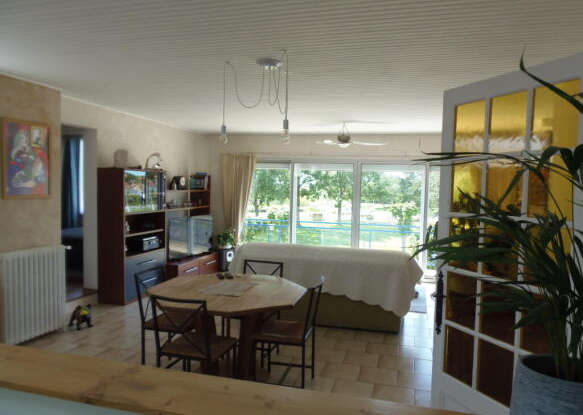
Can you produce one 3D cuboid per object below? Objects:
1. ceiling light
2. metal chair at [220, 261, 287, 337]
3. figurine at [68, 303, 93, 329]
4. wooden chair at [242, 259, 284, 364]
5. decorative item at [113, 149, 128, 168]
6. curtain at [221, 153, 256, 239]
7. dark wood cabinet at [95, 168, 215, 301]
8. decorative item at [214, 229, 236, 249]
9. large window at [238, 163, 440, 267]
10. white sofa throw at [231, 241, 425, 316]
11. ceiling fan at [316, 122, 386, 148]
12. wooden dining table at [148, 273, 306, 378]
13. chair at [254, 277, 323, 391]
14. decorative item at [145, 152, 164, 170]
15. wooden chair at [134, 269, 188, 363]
[{"bbox_3d":[-0.239,-0.813,3.220,0.600,0.670,0.580,2,3,15],"label":"ceiling light"},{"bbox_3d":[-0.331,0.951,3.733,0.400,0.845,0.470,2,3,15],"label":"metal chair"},{"bbox_3d":[-2.279,1.165,4.343,0.260,0.250,0.140,3,3,20],"label":"figurine"},{"bbox_3d":[-0.326,0.948,3.665,0.410,0.835,0.450,2,3,14],"label":"wooden chair"},{"bbox_3d":[-2.223,-0.615,5.284,0.100,0.250,0.180,2,3,15],"label":"decorative item"},{"bbox_3d":[-1.113,0.009,8.229,0.750,2.150,0.150,2,3,14],"label":"curtain"},{"bbox_3d":[-1.967,0.326,6.305,0.400,1.735,2.380,2,3,15],"label":"dark wood cabinet"},{"bbox_3d":[-1.170,0.586,7.362,0.340,0.350,0.340,2,3,14],"label":"decorative item"},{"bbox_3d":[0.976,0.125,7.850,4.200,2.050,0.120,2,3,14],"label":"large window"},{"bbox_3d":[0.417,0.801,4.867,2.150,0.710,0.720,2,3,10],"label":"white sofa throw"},{"bbox_3d":[0.862,-1.075,5.990,1.120,0.370,1.120,2,3,15],"label":"ceiling fan"},{"bbox_3d":[-0.477,1.020,3.193,1.140,0.735,1.130,2,3,14],"label":"wooden dining table"},{"bbox_3d":[-0.019,0.989,3.143,0.470,0.845,0.400,2,3,15],"label":"chair"},{"bbox_3d":[-1.974,-0.671,5.823,0.260,0.240,0.150,-1,4,-39],"label":"decorative item"},{"bbox_3d":[-0.965,0.953,3.316,0.450,0.835,0.410,2,3,20],"label":"wooden chair"}]

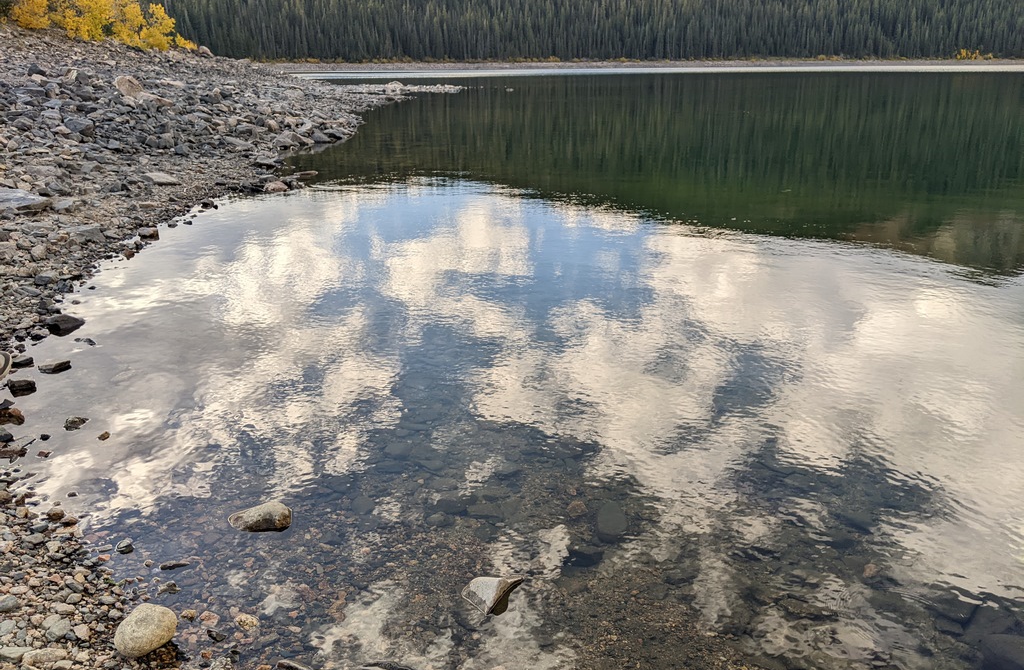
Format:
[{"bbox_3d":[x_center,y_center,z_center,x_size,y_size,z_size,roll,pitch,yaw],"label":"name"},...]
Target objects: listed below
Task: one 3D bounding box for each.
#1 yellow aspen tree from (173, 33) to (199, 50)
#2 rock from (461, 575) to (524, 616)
[{"bbox_3d":[-18.365,-16.560,45.064,1.300,0.850,1.100,0,19,0],"label":"yellow aspen tree"},{"bbox_3d":[-0.066,0.801,2.436,0.200,0.110,0.160,0,19,0],"label":"rock"}]

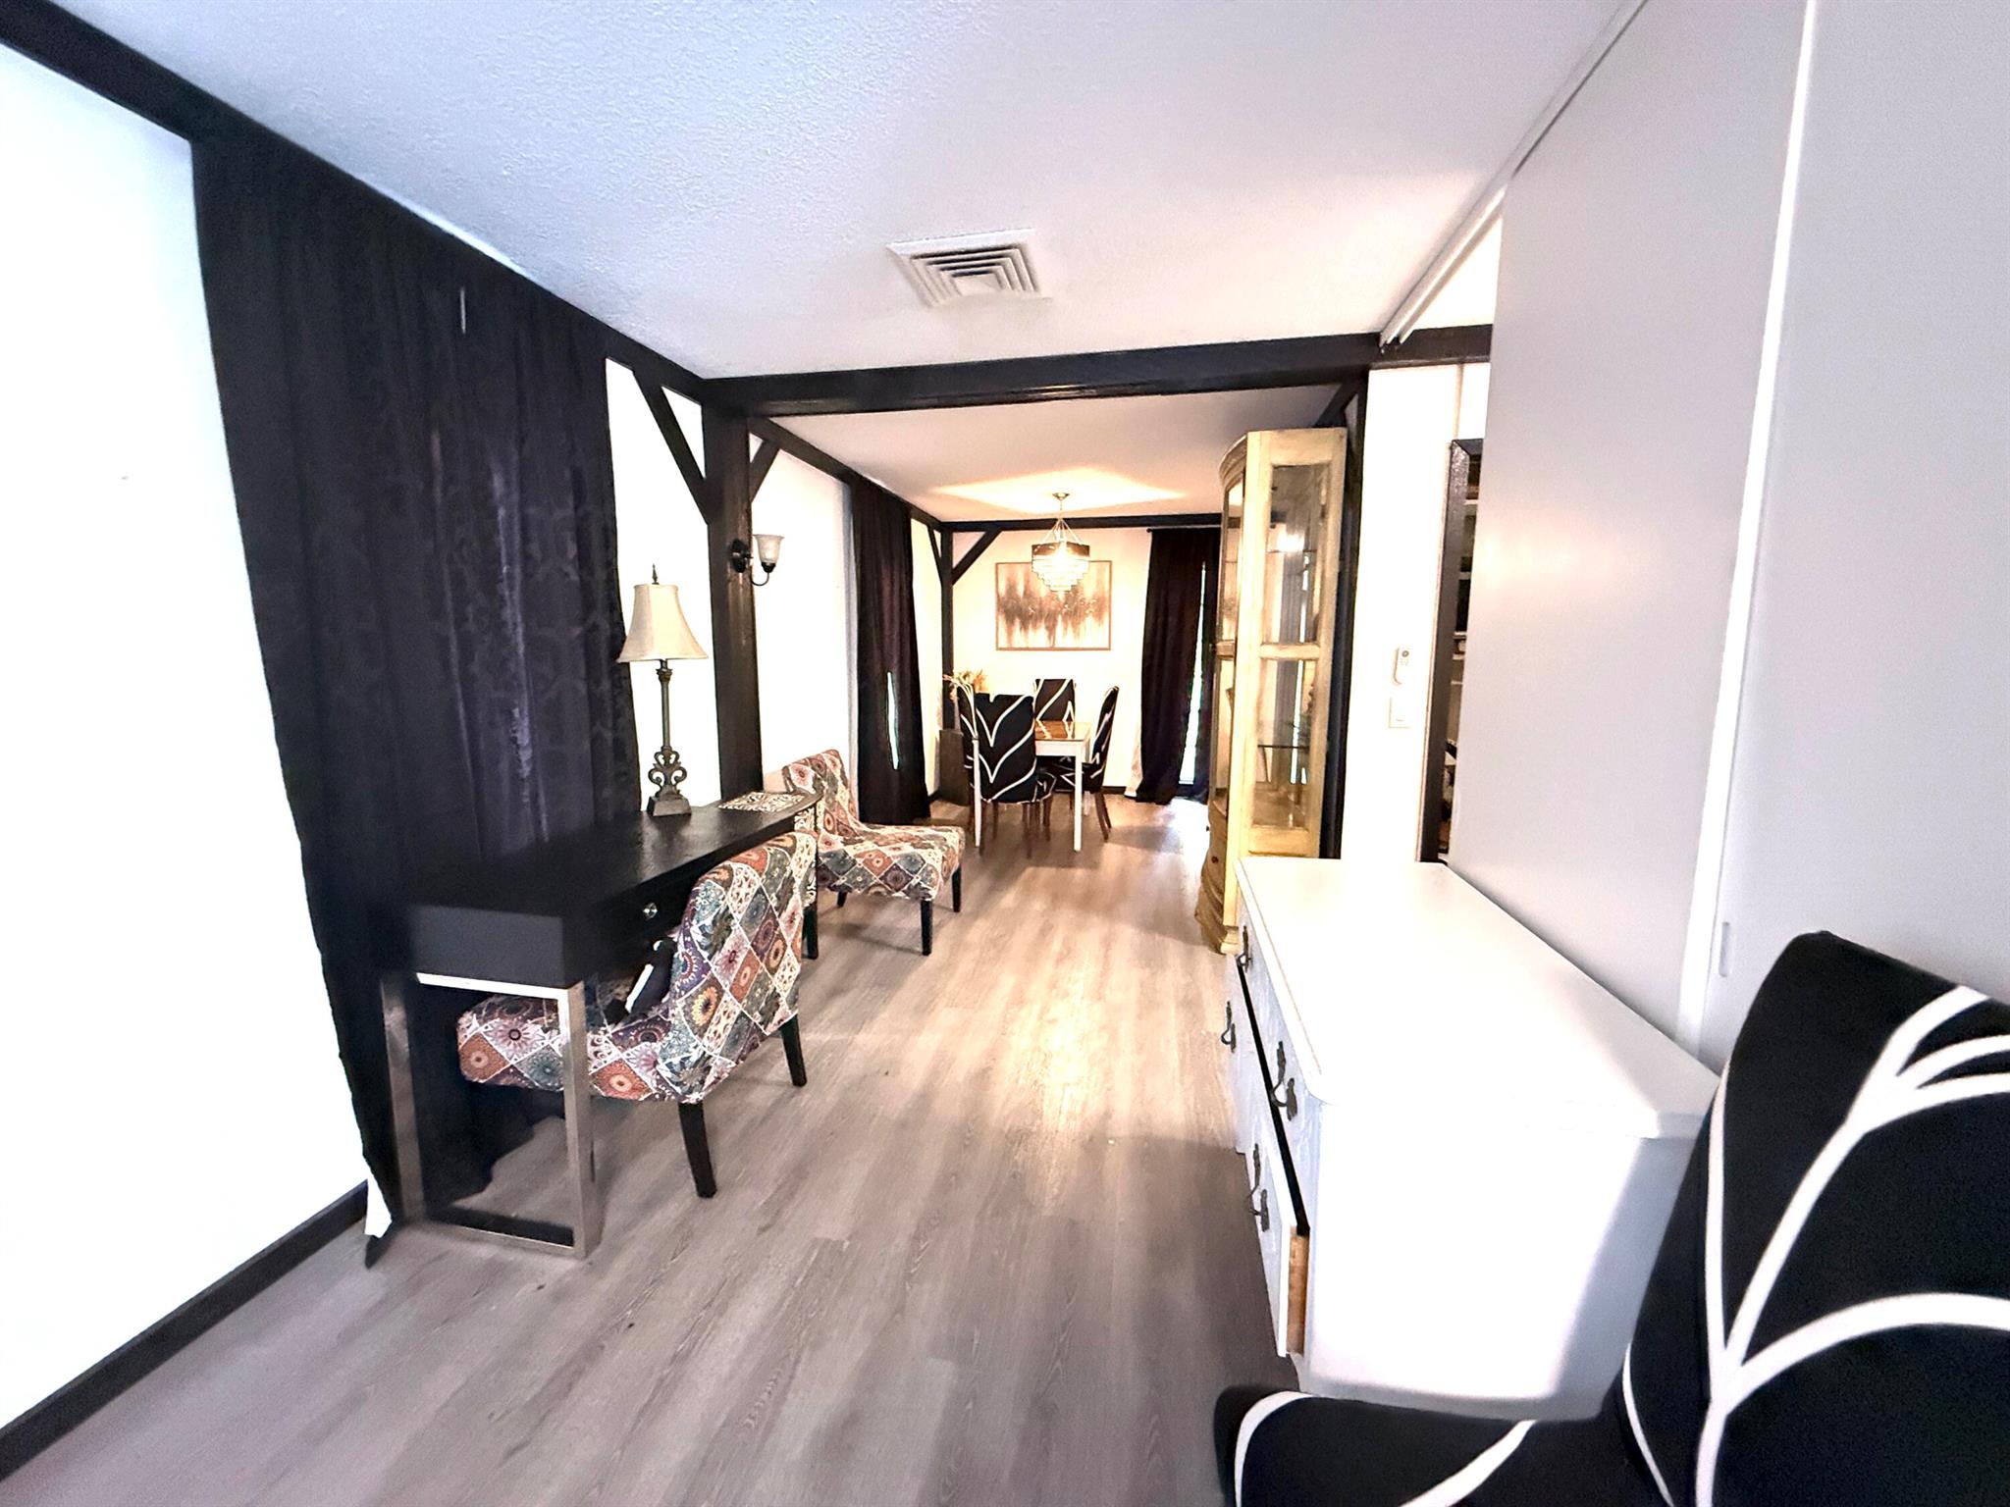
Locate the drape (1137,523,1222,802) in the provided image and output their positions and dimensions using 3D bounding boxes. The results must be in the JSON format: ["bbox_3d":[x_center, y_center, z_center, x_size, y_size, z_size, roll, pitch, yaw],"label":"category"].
[{"bbox_3d":[1.487,-0.717,6.869,0.694,2.285,0.136,1,8,10],"label":"drape"}]

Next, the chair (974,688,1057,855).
[{"bbox_3d":[0.061,0.115,5.352,0.456,1.047,0.612,2,8,14],"label":"chair"}]

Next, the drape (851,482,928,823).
[{"bbox_3d":[-0.741,-0.513,5.431,0.150,2.271,1.360,1,8,10],"label":"drape"}]

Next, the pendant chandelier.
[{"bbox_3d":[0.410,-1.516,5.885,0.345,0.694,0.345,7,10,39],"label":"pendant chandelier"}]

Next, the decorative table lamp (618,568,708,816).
[{"bbox_3d":[-1.127,-0.204,2.711,0.299,0.816,0.299,-2,8,-11],"label":"decorative table lamp"}]

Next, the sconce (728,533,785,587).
[{"bbox_3d":[-1.014,-0.798,3.377,0.188,0.204,0.125,1,8,10],"label":"sconce"}]

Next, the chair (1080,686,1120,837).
[{"bbox_3d":[0.465,0.057,5.722,0.612,1.043,0.462,2,8,10],"label":"chair"}]

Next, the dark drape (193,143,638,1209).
[{"bbox_3d":[-1.329,-0.068,2.160,0.184,2.285,1.115,1,8,10],"label":"dark drape"}]

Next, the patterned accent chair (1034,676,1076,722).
[{"bbox_3d":[0.391,-0.086,6.826,0.456,1.047,0.612,1,8,10],"label":"patterned accent chair"}]

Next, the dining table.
[{"bbox_3d":[0.254,0.191,5.871,0.728,0.734,1.197,2,8,10],"label":"dining table"}]

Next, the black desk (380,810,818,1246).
[{"bbox_3d":[-1.046,0.643,2.406,0.485,0.785,1.265,2,8,10],"label":"black desk"}]

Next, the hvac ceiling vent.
[{"bbox_3d":[-0.081,-1.355,2.320,0.399,0.040,0.408,2,8,10],"label":"hvac ceiling vent"}]

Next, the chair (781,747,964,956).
[{"bbox_3d":[-0.616,0.429,3.874,0.721,0.823,0.626,1,8,10],"label":"chair"}]

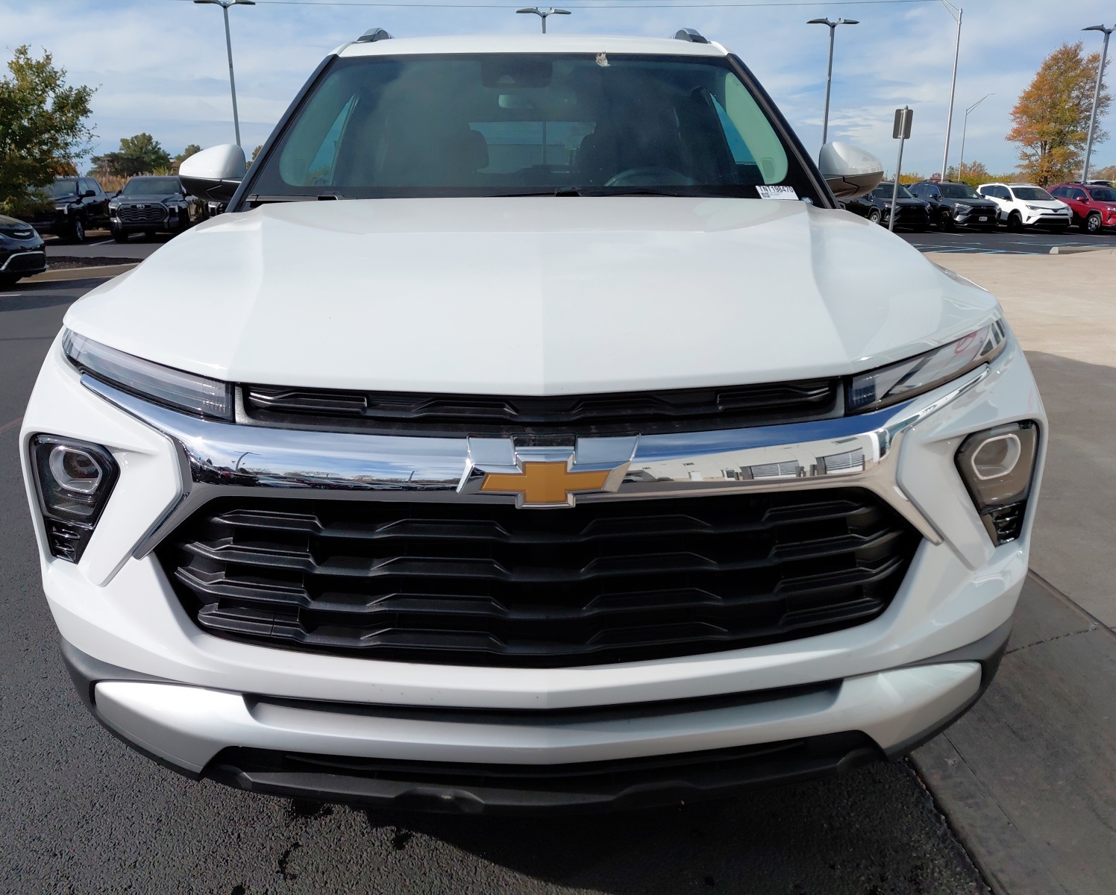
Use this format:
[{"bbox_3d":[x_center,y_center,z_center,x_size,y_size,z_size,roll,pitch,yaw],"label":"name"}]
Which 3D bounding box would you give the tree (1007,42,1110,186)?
[{"bbox_3d":[27.782,-17.441,47.947,5.750,9.430,5.750,9,18,27],"label":"tree"}]

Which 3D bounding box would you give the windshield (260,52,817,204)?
[{"bbox_3d":[-0.061,-0.871,2.334,1.420,0.480,0.760,-1,16,-2],"label":"windshield"}]

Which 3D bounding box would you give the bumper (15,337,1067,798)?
[{"bbox_3d":[-0.024,0.184,1.444,1.790,0.740,0.560,-1,16,-2],"label":"bumper"}]

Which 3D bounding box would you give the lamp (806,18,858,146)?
[{"bbox_3d":[10.885,-13.057,35.078,2.050,7.950,0.400,-2,16,-8],"label":"lamp"}]

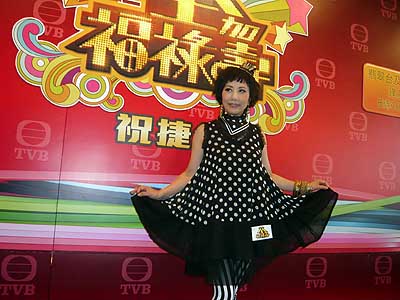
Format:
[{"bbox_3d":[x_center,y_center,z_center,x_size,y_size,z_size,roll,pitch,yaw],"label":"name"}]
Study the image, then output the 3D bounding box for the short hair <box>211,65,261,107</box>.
[{"bbox_3d":[0.185,-0.322,1.640,0.235,0.210,0.235,3,-4,16],"label":"short hair"}]

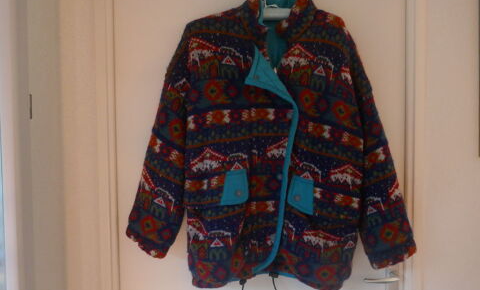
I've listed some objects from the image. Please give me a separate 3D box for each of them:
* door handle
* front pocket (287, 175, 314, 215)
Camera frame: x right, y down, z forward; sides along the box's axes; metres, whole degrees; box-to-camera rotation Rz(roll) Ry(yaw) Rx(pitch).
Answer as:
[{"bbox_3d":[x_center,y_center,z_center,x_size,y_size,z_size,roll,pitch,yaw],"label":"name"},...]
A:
[{"bbox_3d":[0.402,0.377,1.065,0.113,0.026,0.055,-1,2,0],"label":"door handle"},{"bbox_3d":[0.165,0.137,1.015,0.071,0.106,0.018,-1,2,0],"label":"front pocket"}]

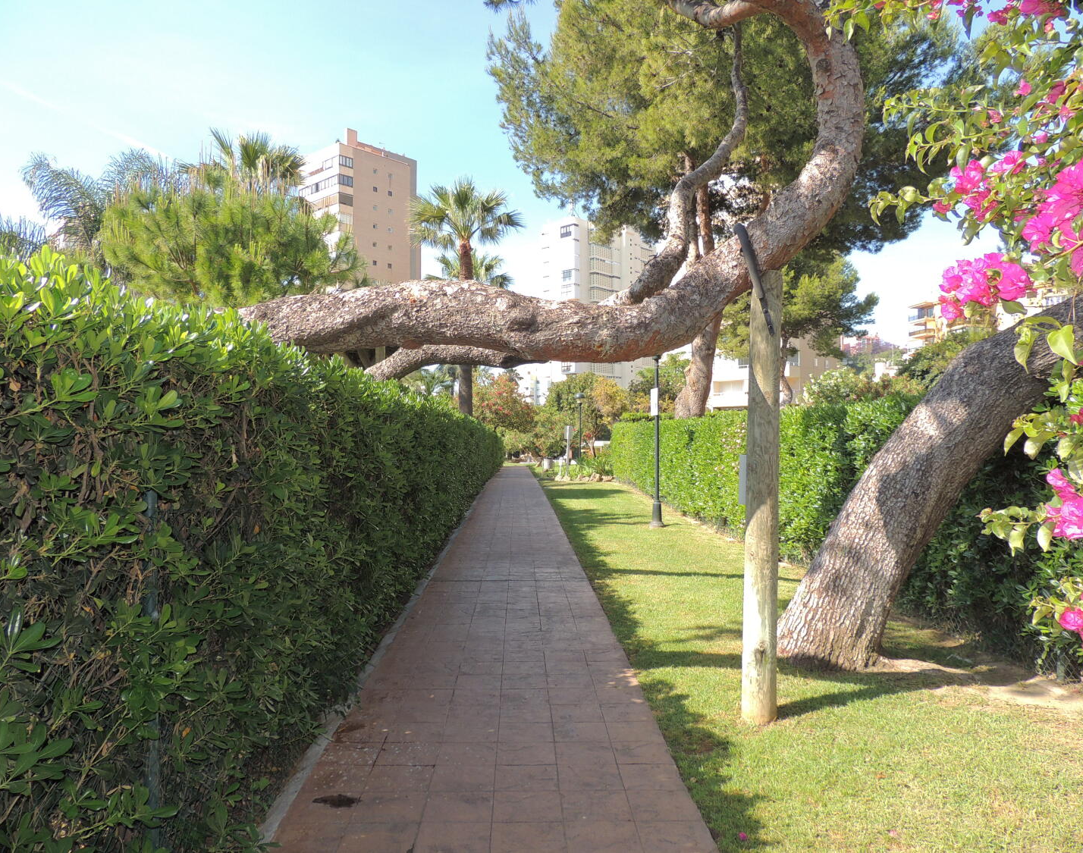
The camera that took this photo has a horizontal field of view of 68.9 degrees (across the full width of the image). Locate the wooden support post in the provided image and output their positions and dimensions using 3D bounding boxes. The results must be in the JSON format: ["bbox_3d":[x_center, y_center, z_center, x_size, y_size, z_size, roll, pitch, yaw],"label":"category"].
[{"bbox_3d":[1.250,0.380,4.450,0.190,2.550,0.190,1,-1,0],"label":"wooden support post"}]

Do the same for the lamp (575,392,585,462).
[{"bbox_3d":[1.700,0.280,34.500,0.460,3.500,0.460,0,-1,0],"label":"lamp"}]

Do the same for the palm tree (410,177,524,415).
[{"bbox_3d":[-2.600,-3.250,27.000,3.950,10.500,3.950,0,-1,0],"label":"palm tree"}]

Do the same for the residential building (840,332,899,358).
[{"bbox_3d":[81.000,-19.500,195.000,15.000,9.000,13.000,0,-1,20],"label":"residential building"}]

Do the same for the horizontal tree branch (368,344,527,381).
[{"bbox_3d":[-0.620,-0.430,5.250,1.350,0.280,0.280,0,-1,27],"label":"horizontal tree branch"}]

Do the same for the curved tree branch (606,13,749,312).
[{"bbox_3d":[0.810,-1.580,4.750,0.880,1.760,0.500,0,-1,0],"label":"curved tree branch"}]

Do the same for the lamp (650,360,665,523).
[{"bbox_3d":[2.120,0.090,14.500,0.460,3.500,0.460,0,-1,0],"label":"lamp"}]

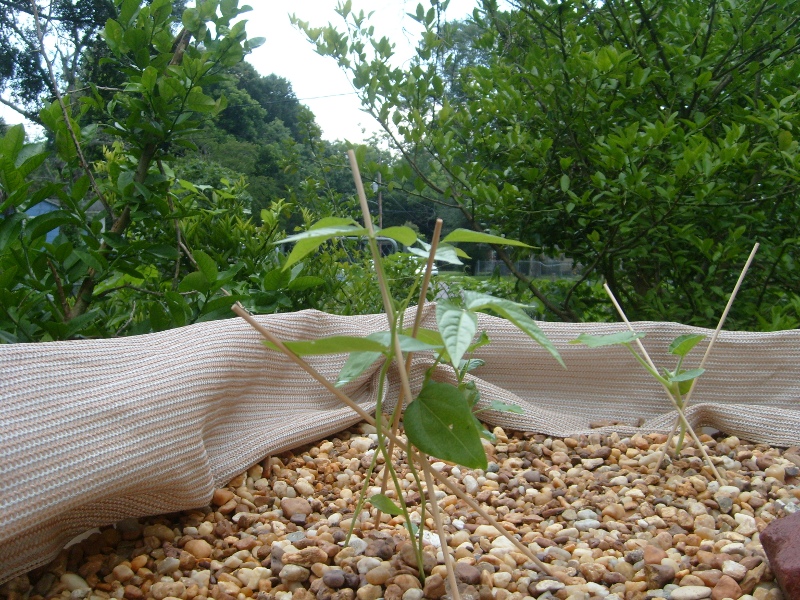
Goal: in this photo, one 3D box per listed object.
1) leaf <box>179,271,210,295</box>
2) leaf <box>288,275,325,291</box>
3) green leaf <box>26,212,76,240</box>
[{"bbox_3d":[-0.381,-0.033,1.500,0.062,0.044,0.035,-1,3,-17],"label":"leaf"},{"bbox_3d":[-0.185,-0.035,1.600,0.072,0.032,0.035,0,3,9],"label":"leaf"},{"bbox_3d":[-0.603,-0.129,1.400,0.090,0.050,0.045,-1,3,-11],"label":"green leaf"}]

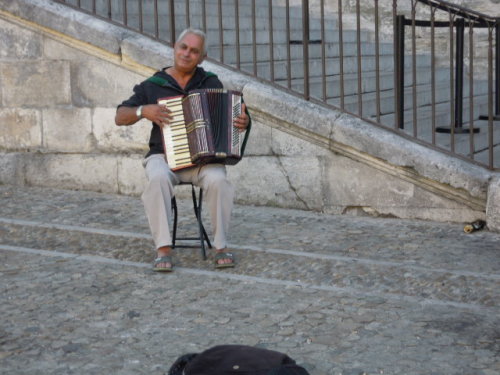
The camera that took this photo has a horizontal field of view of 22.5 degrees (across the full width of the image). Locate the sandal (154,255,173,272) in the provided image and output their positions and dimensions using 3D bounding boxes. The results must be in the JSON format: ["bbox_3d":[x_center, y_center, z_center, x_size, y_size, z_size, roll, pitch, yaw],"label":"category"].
[{"bbox_3d":[-0.465,0.391,6.800,0.110,0.085,0.280,-2,7,0],"label":"sandal"}]

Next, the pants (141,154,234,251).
[{"bbox_3d":[-0.360,0.045,7.000,0.500,0.530,0.600,-2,7,-5],"label":"pants"}]

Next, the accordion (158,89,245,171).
[{"bbox_3d":[-0.258,-0.320,6.900,0.465,0.430,0.220,-5,-3,-1],"label":"accordion"}]

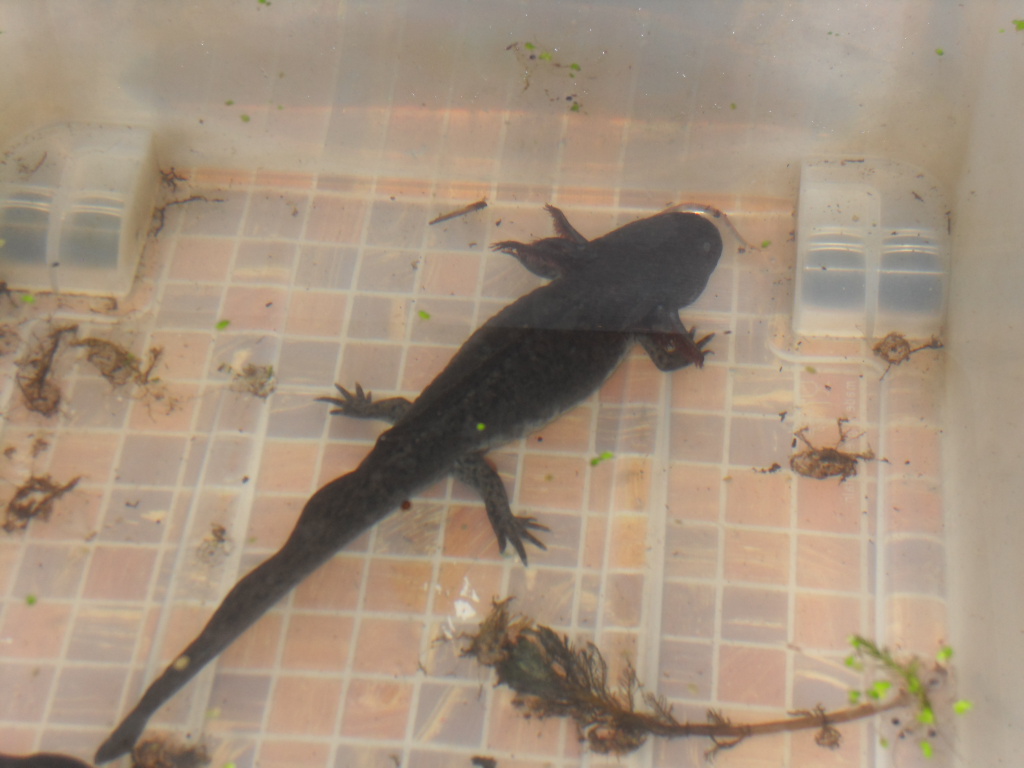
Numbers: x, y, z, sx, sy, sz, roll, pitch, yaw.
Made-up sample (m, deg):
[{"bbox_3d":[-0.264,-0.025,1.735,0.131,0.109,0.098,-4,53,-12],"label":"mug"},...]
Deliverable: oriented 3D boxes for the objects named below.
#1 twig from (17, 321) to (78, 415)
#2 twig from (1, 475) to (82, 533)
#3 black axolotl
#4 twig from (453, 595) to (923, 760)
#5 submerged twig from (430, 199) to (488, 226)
[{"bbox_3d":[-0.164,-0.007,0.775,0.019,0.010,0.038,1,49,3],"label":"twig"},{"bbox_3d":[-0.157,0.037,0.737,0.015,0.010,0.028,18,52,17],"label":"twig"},{"bbox_3d":[-0.031,0.021,0.732,0.102,0.032,0.291,35,59,28],"label":"black axolotl"},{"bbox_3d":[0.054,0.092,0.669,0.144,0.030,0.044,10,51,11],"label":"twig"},{"bbox_3d":[-0.020,-0.064,0.823,0.024,0.003,0.003,-19,51,-14],"label":"submerged twig"}]

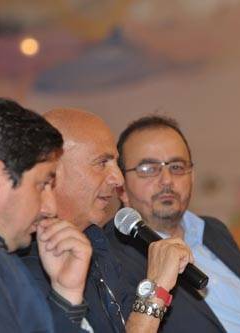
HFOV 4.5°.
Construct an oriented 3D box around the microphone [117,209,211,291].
[{"bbox_3d":[0.080,0.159,5.830,0.247,0.052,0.052,40,24,33],"label":"microphone"}]

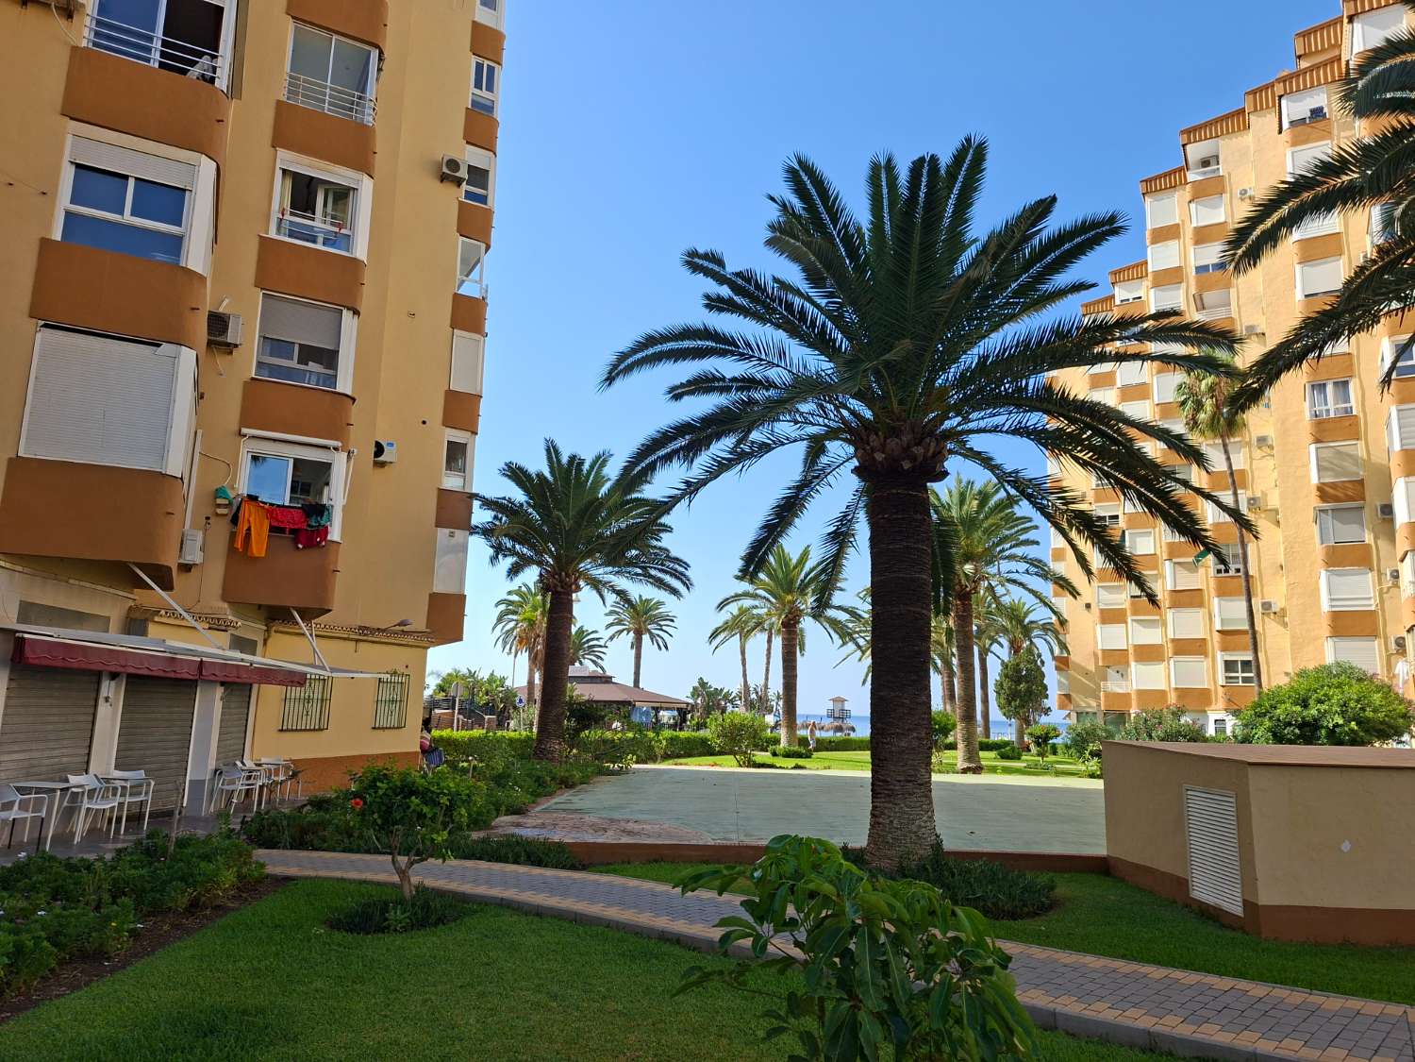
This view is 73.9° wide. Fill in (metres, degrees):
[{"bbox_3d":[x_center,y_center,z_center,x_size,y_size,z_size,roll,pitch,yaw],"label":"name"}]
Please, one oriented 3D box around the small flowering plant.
[{"bbox_3d":[-2.814,2.851,8.849,1.176,1.207,1.176,2,-11,0],"label":"small flowering plant"}]

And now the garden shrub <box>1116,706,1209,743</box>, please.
[{"bbox_3d":[21.172,9.665,43.967,4.200,2.850,3.600,2,-11,0],"label":"garden shrub"}]

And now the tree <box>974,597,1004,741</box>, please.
[{"bbox_3d":[20.996,10.493,72.148,4.411,12.164,4.411,2,-11,0],"label":"tree"}]

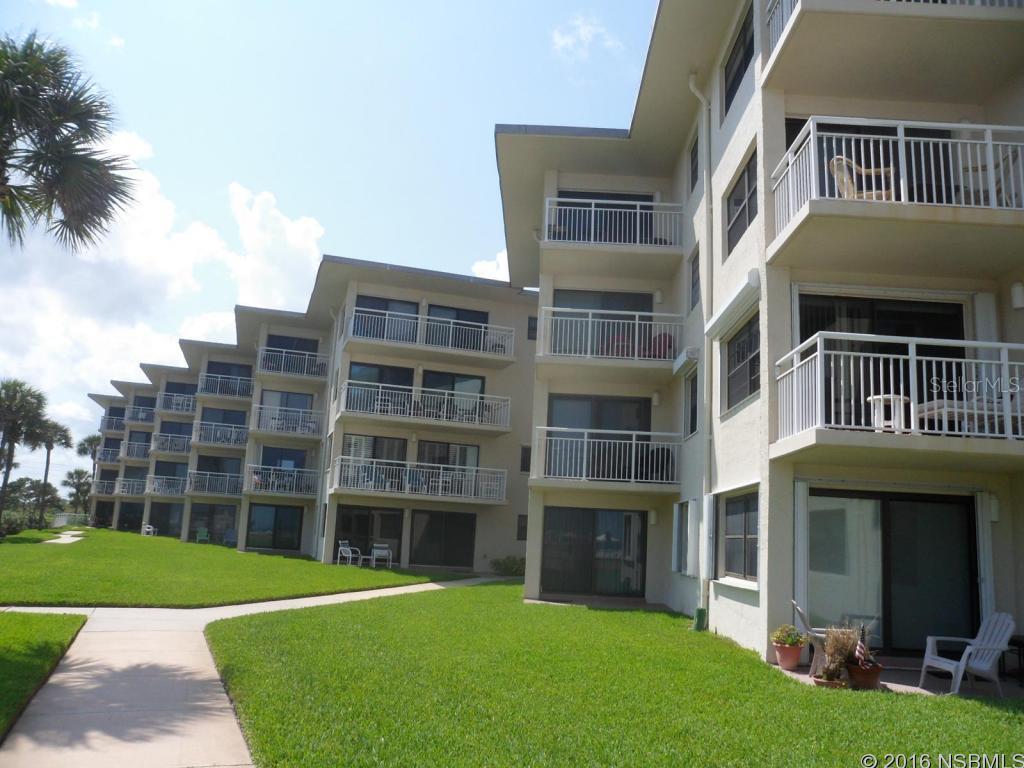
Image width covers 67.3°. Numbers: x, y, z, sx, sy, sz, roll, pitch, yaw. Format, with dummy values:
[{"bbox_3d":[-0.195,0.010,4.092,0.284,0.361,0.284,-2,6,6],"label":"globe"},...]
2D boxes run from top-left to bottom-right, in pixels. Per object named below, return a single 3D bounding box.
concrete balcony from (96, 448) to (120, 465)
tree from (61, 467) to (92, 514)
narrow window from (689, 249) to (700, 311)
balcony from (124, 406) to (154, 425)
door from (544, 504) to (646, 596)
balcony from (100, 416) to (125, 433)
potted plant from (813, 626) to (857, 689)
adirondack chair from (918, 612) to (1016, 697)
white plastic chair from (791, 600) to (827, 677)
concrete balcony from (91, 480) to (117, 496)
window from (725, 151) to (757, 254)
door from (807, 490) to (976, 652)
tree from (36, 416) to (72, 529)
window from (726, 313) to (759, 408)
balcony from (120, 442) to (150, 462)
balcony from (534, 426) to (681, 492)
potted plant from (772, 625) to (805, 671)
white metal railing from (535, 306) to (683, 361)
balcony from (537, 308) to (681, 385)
[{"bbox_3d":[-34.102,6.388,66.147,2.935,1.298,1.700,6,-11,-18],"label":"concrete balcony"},{"bbox_3d":[-44.023,11.249,77.703,3.113,5.302,3.113,3,-11,0],"label":"tree"},{"bbox_3d":[3.802,-2.141,15.880,0.120,1.200,1.050,3,-12,2],"label":"narrow window"},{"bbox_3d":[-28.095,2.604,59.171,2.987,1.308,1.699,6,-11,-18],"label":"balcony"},{"bbox_3d":[1.890,3.859,17.646,2.400,2.000,0.120,3,-12,2],"label":"door"},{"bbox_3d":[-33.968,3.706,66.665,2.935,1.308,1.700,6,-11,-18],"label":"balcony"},{"bbox_3d":[3.493,2.943,8.410,0.474,0.639,0.453,2,-11,2],"label":"potted plant"},{"bbox_3d":[4.736,2.784,8.055,0.760,0.860,0.700,5,-12,-7],"label":"adirondack chair"},{"bbox_3d":[3.733,2.978,9.017,0.814,0.855,0.721,0,-11,16],"label":"white plastic chair"},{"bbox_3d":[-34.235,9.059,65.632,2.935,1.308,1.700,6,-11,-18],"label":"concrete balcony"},{"bbox_3d":[3.654,-2.814,12.199,0.120,1.220,2.000,3,-12,2],"label":"window"},{"bbox_3d":[4.809,2.376,9.684,2.200,2.020,0.120,3,-12,2],"label":"door"},{"bbox_3d":[-34.005,6.502,56.251,3.327,7.839,3.327,3,-11,0],"label":"tree"},{"bbox_3d":[3.510,-0.294,11.675,0.120,1.250,2.000,3,-12,2],"label":"window"},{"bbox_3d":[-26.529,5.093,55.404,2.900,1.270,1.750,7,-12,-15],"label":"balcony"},{"bbox_3d":[2.016,1.769,17.154,3.150,1.270,1.800,3,-12,2],"label":"balcony"},{"bbox_3d":[3.328,3.166,9.337,0.433,0.525,0.433,2,-11,2],"label":"potted plant"},{"bbox_3d":[2.263,-1.006,18.114,3.234,1.123,1.288,2,-11,2],"label":"white metal railing"},{"bbox_3d":[2.171,-0.830,17.687,3.150,1.270,1.800,3,-12,2],"label":"balcony"}]

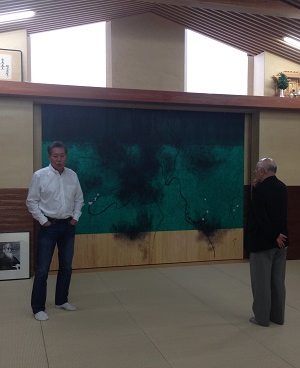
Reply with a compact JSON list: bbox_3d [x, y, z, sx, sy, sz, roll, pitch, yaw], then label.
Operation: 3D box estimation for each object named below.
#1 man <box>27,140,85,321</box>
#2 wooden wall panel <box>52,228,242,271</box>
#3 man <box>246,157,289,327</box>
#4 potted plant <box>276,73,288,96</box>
[{"bbox_3d":[-0.972,0.446,4.805,0.560,1.773,0.400,-1,2,-31],"label":"man"},{"bbox_3d":[-0.008,0.992,7.215,3.209,0.512,0.040,0,2,-17],"label":"wooden wall panel"},{"bbox_3d":[1.144,0.547,4.551,0.480,1.610,0.380,-2,3,-45],"label":"man"},{"bbox_3d":[2.102,-1.569,7.425,0.185,0.401,0.157,0,2,-17],"label":"potted plant"}]

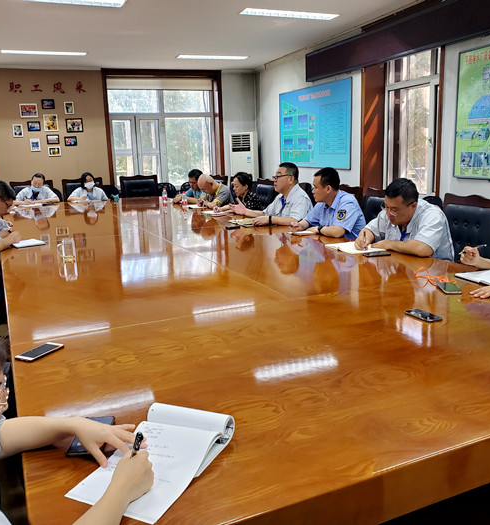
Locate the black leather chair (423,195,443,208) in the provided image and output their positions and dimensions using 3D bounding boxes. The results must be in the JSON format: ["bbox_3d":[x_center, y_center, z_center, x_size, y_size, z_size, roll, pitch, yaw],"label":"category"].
[{"bbox_3d":[1.749,-0.211,5.519,0.586,0.909,0.566,-7,13,-22],"label":"black leather chair"}]

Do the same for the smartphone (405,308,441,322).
[{"bbox_3d":[0.729,0.220,2.152,0.072,0.009,0.150,-7,13,-24],"label":"smartphone"}]

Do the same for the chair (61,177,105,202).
[{"bbox_3d":[-2.585,-0.827,8.647,0.646,1.081,0.687,-7,13,-22],"label":"chair"}]

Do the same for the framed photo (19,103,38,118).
[{"bbox_3d":[-3.821,-2.684,9.313,0.295,0.240,0.025,-7,13,-20],"label":"framed photo"}]

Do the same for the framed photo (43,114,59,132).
[{"bbox_3d":[-3.492,-2.512,9.479,0.245,0.300,0.025,-7,13,-20],"label":"framed photo"}]

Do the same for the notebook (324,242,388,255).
[{"bbox_3d":[0.744,-0.097,3.572,0.250,0.020,0.345,-7,13,-24],"label":"notebook"}]

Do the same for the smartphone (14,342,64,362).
[{"bbox_3d":[-0.764,0.332,1.960,0.078,0.008,0.157,4,14,26],"label":"smartphone"}]

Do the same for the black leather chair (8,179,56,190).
[{"bbox_3d":[-3.107,-0.655,7.820,0.610,1.070,0.660,-7,13,-24],"label":"black leather chair"}]

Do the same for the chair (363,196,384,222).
[{"bbox_3d":[1.005,-0.093,4.643,0.687,1.081,0.636,-7,13,-22],"label":"chair"}]

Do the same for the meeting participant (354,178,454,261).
[{"bbox_3d":[1.190,0.024,3.665,0.840,1.235,0.660,-8,14,-24],"label":"meeting participant"}]

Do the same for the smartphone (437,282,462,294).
[{"bbox_3d":[0.994,0.128,2.560,0.076,0.008,0.160,-1,13,6],"label":"smartphone"}]

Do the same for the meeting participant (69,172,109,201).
[{"bbox_3d":[-2.517,-0.842,8.439,0.566,1.192,0.727,-7,13,-22],"label":"meeting participant"}]

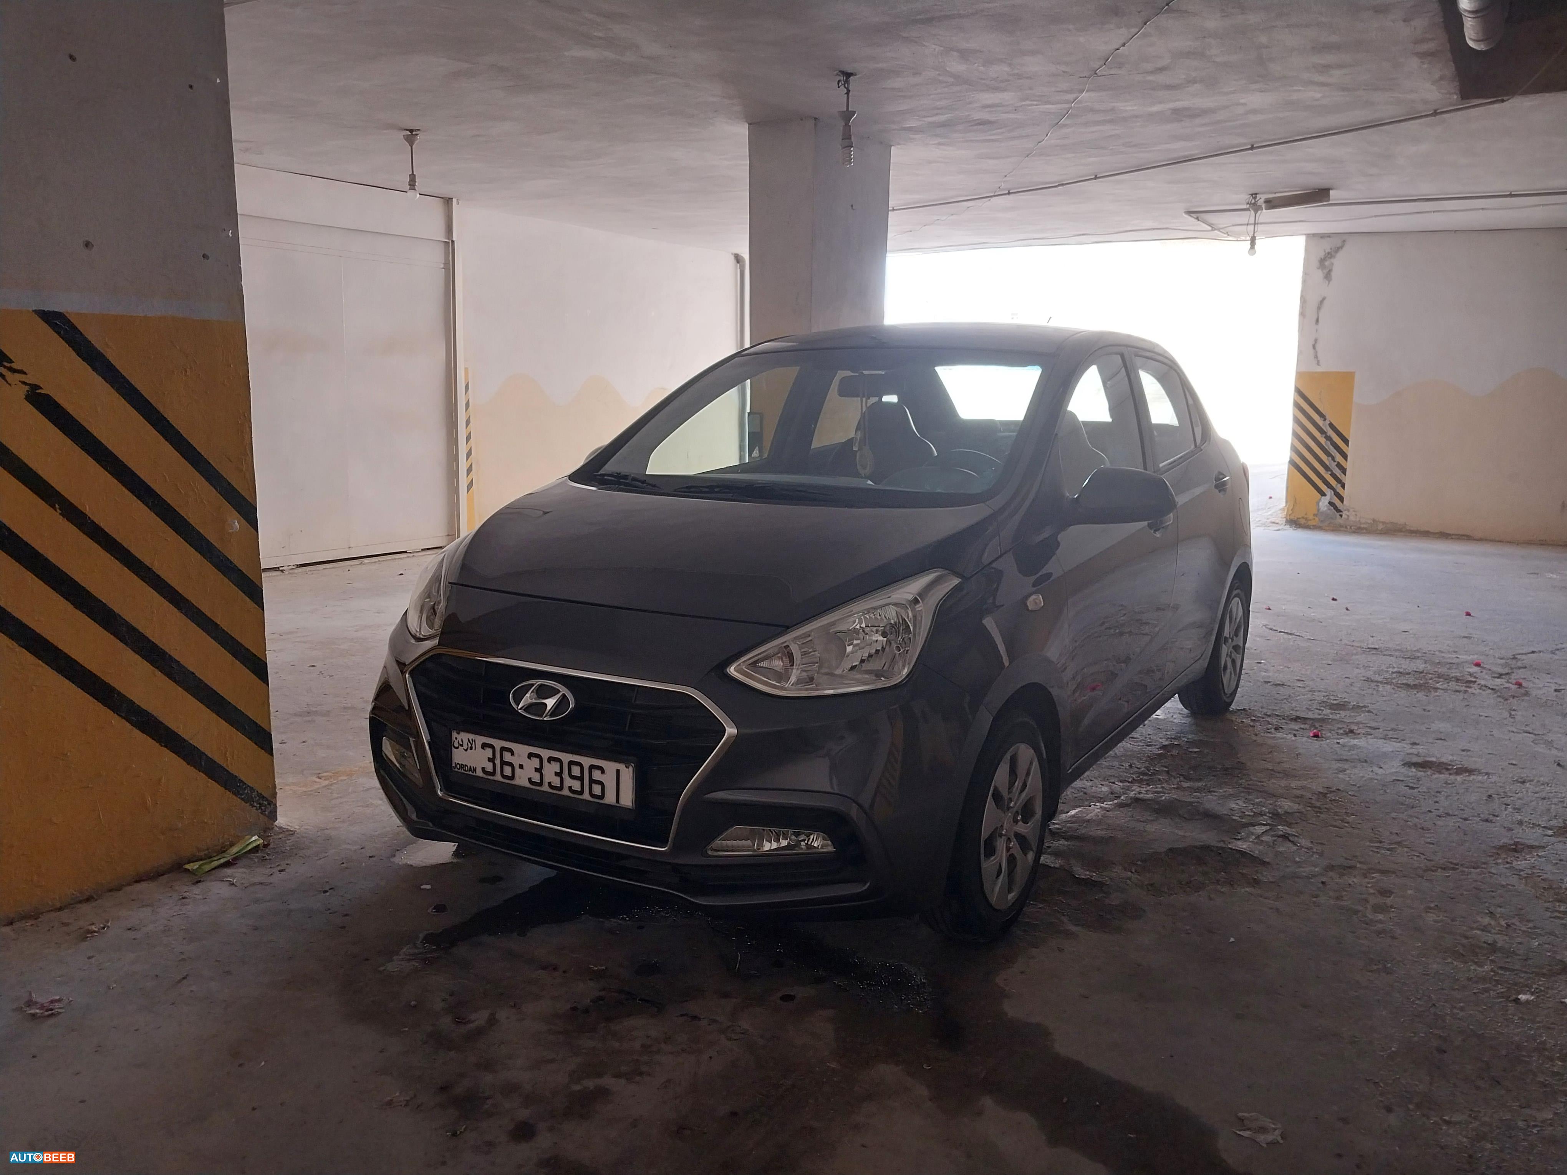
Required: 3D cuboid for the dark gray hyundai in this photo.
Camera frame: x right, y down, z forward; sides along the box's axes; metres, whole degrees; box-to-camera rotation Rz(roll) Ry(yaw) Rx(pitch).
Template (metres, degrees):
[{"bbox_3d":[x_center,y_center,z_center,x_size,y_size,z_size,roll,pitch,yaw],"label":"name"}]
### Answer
[{"bbox_3d":[0.512,-0.145,4.133,1.740,1.520,3.995,6,11,32],"label":"dark gray hyundai"}]

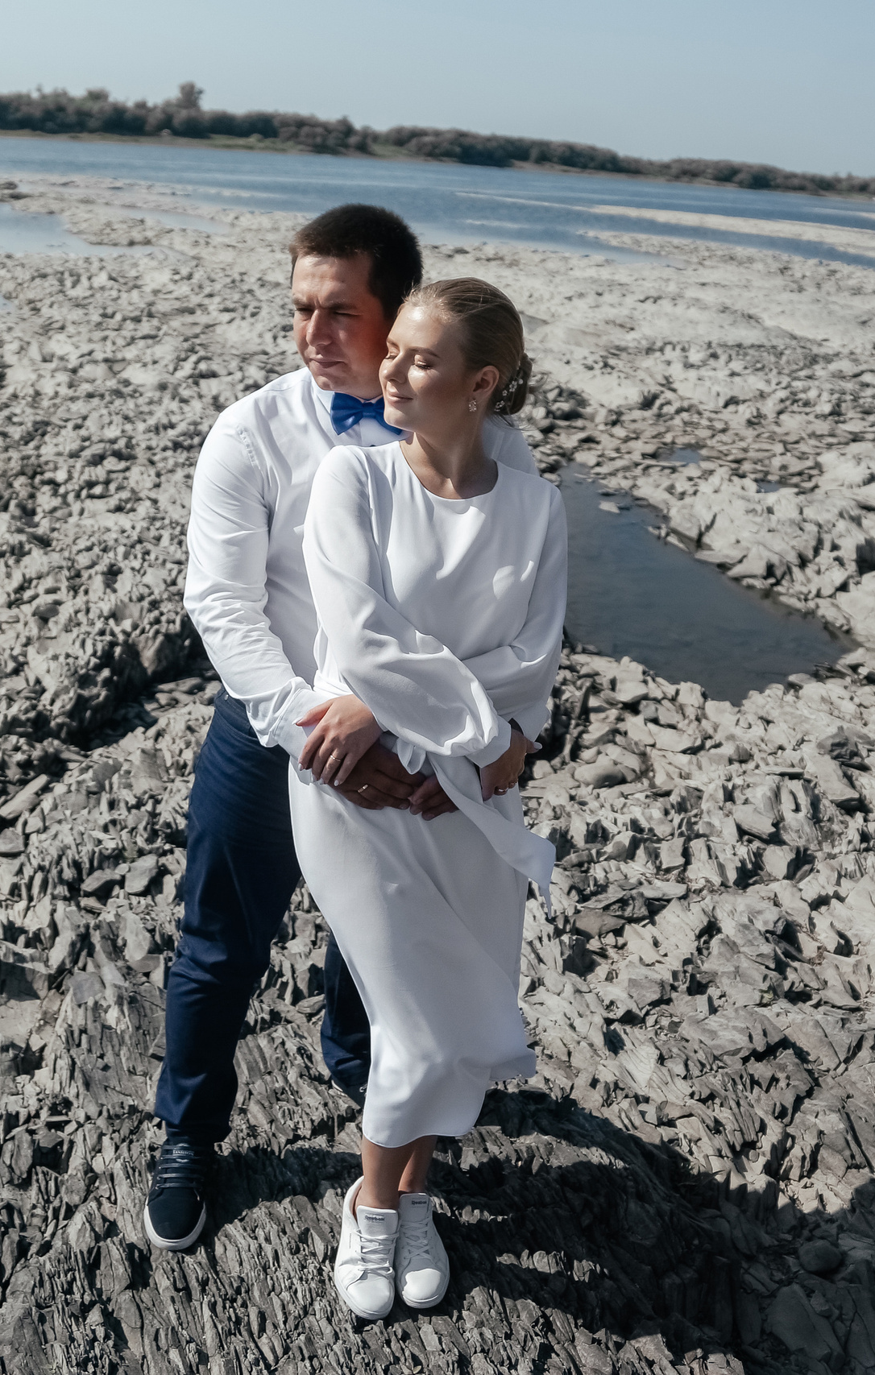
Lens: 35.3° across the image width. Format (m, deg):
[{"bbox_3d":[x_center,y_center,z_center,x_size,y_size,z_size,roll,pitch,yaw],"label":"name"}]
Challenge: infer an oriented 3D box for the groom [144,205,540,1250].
[{"bbox_3d":[-0.158,0.124,2.355,0.600,1.780,0.520,2,21,-7],"label":"groom"}]

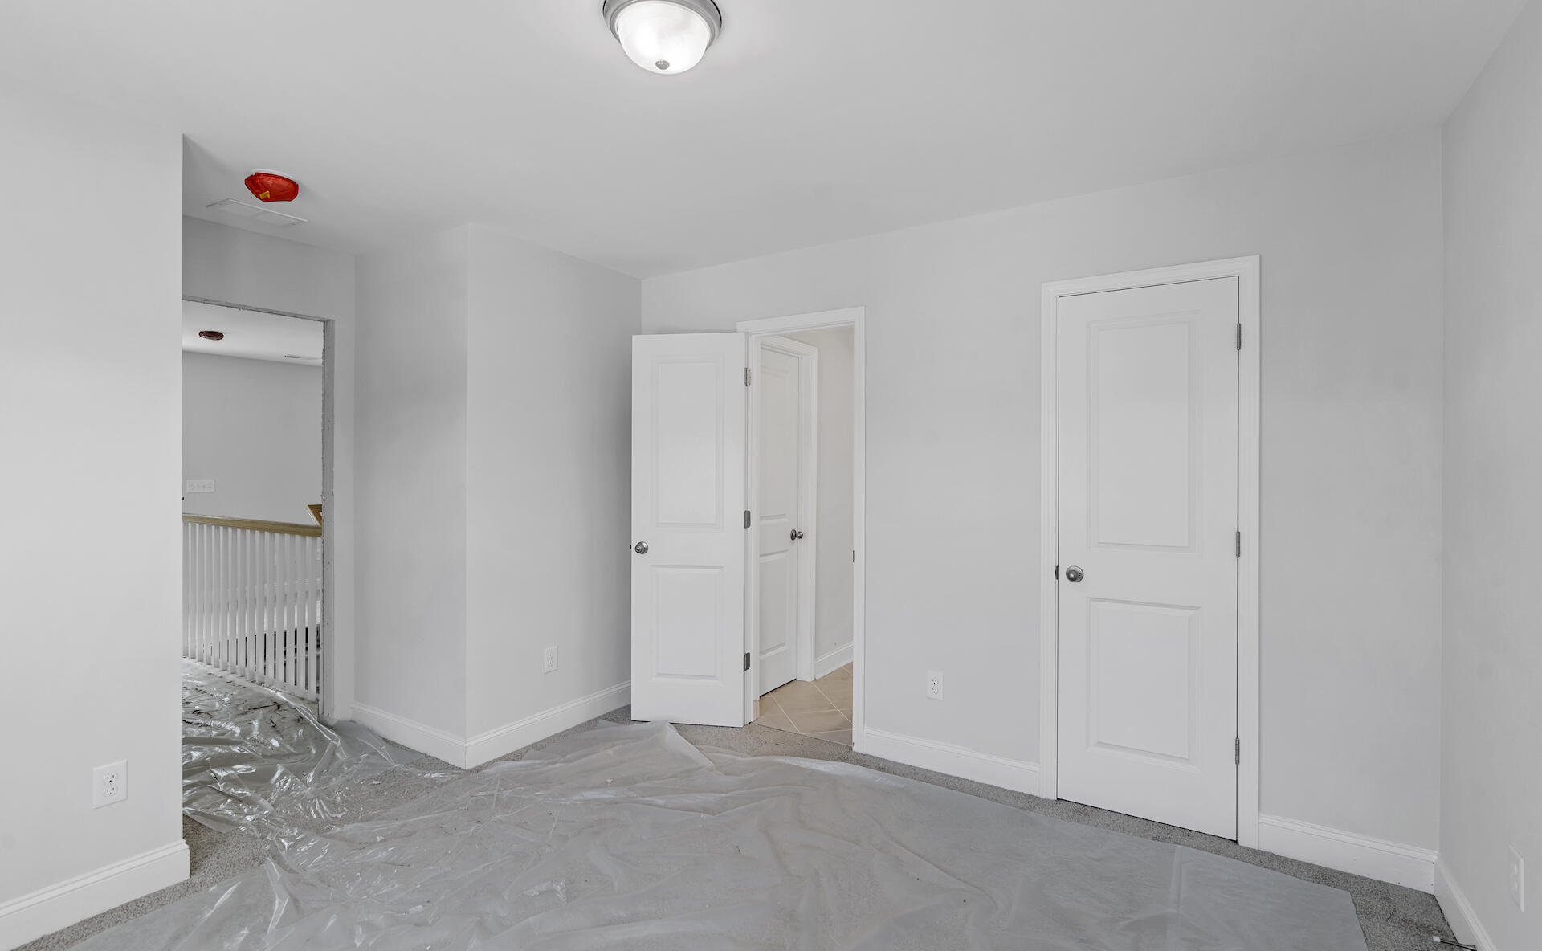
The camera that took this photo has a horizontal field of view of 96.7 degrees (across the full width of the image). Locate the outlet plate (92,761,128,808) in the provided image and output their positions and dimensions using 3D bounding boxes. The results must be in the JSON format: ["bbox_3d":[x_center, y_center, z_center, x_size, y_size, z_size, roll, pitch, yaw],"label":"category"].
[{"bbox_3d":[-2.000,0.939,2.078,0.008,0.119,0.074,0,0,32],"label":"outlet plate"}]

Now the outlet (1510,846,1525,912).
[{"bbox_3d":[1.769,0.954,1.629,0.008,0.119,0.074,0,0,32],"label":"outlet"}]

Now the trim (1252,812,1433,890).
[{"bbox_3d":[1.910,1.260,2.291,0.460,0.137,0.016,0,0,32],"label":"trim"}]

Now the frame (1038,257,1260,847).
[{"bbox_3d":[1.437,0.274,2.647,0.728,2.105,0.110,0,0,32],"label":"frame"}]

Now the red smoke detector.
[{"bbox_3d":[-1.886,-1.095,2.594,0.155,0.065,0.155,0,0,32],"label":"red smoke detector"}]

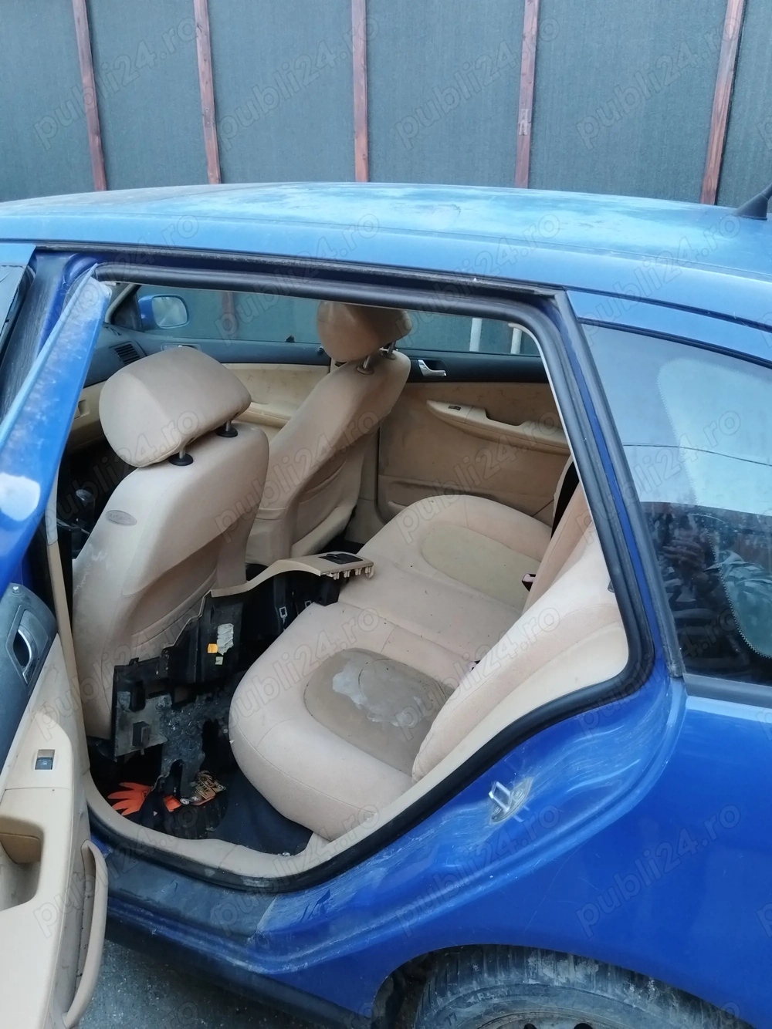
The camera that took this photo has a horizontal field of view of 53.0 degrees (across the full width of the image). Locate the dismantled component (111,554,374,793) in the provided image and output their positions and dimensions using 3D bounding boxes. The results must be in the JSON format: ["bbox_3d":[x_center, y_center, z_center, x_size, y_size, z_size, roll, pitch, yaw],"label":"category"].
[{"bbox_3d":[-0.302,0.339,1.777,0.650,0.360,0.200,-16,27,-32],"label":"dismantled component"}]

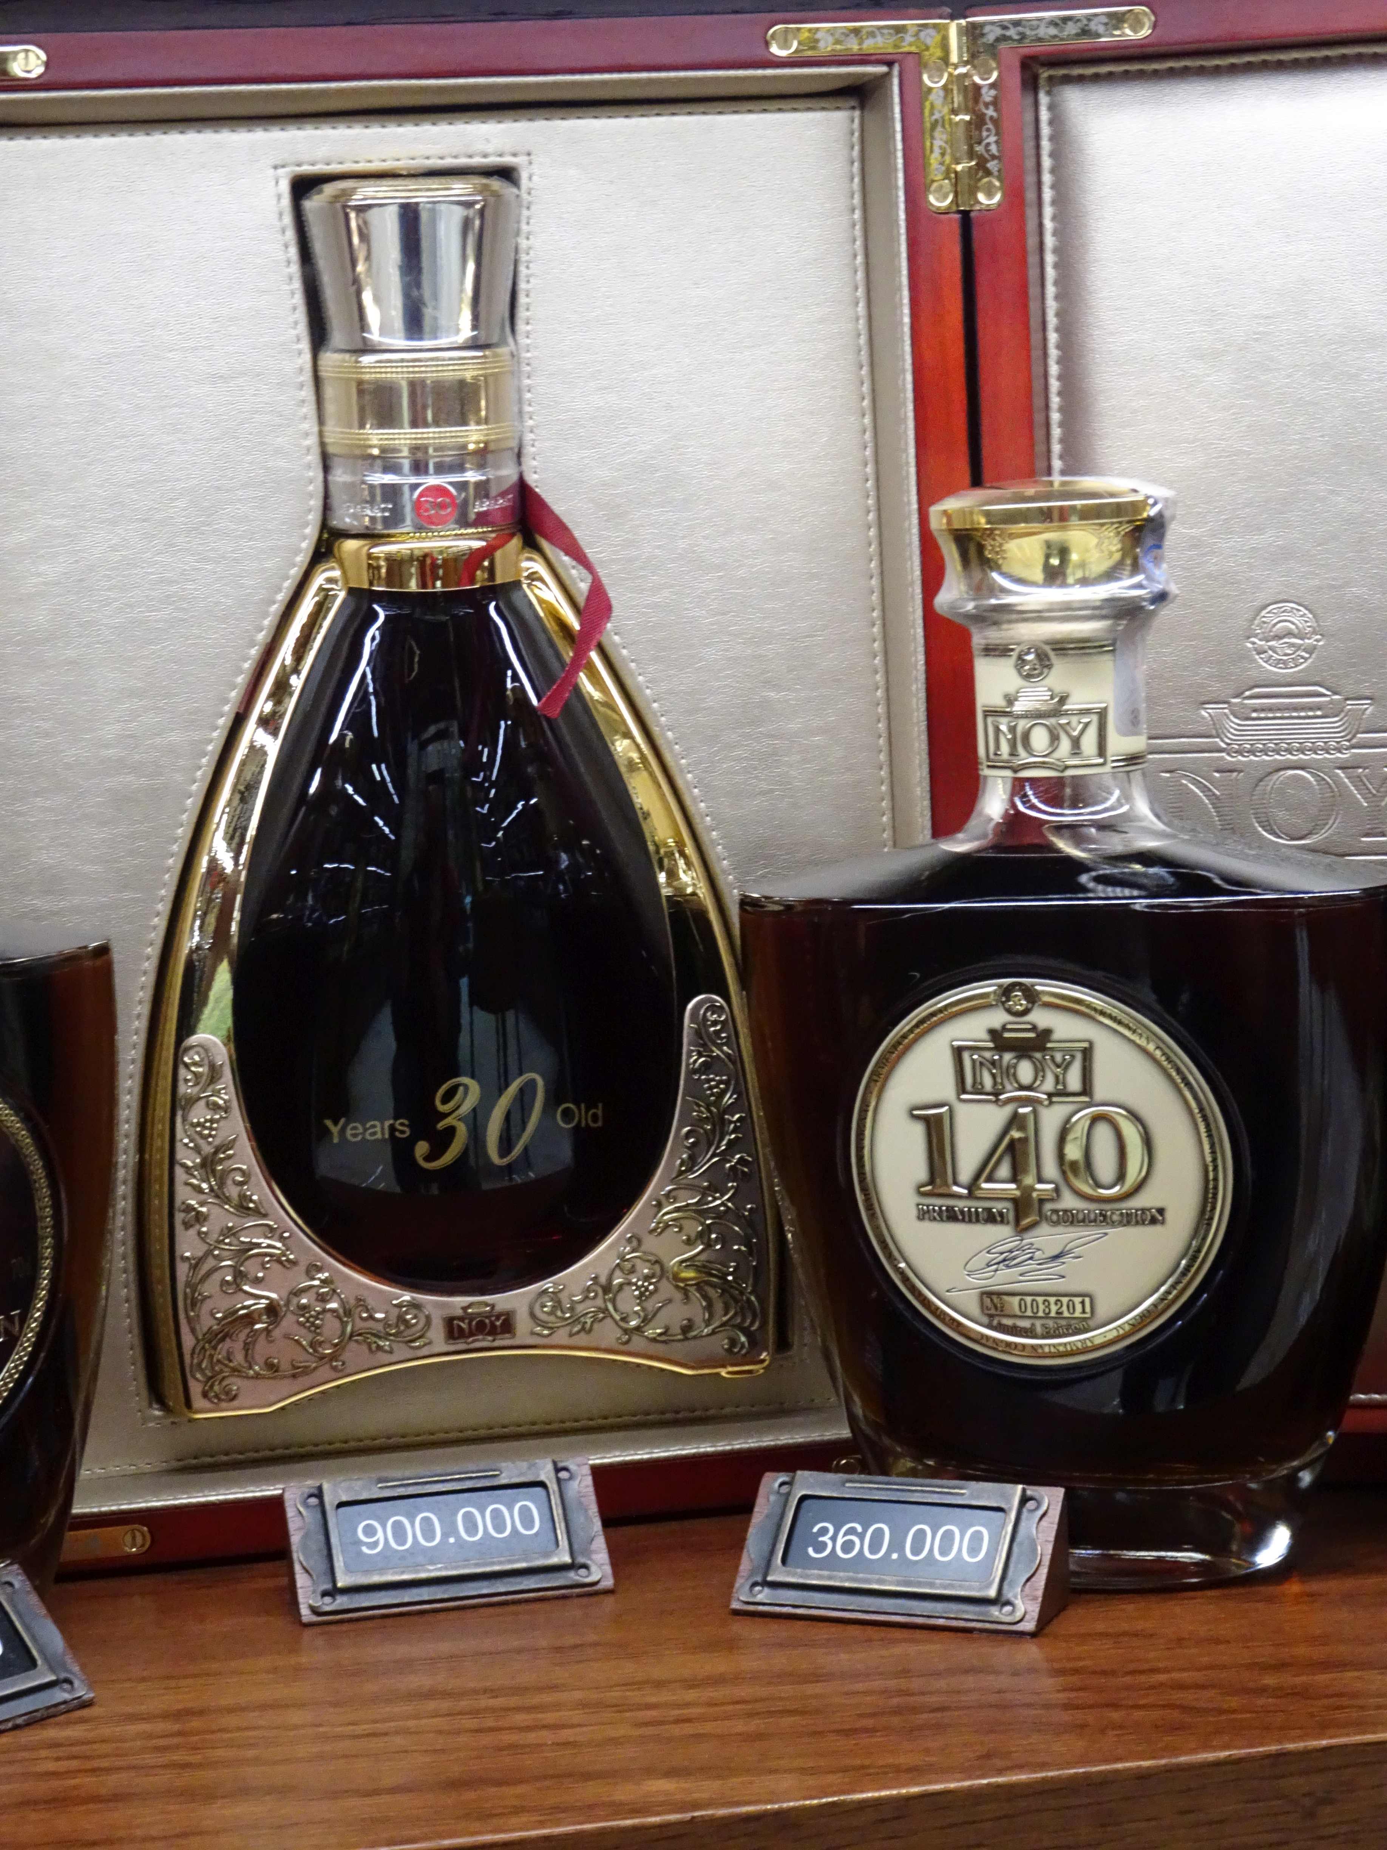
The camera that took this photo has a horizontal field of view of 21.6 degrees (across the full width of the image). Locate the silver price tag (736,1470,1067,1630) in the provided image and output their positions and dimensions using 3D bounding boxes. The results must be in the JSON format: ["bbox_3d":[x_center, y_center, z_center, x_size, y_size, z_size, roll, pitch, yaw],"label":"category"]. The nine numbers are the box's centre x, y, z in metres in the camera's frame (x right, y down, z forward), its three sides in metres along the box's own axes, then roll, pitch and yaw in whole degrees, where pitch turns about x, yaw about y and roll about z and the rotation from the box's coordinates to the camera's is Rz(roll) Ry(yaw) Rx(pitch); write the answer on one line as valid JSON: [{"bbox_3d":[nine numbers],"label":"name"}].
[{"bbox_3d":[0.046,0.144,0.832,0.073,0.028,0.029,0,8,22],"label":"silver price tag"}]

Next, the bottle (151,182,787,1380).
[{"bbox_3d":[-0.065,-0.035,0.905,0.154,0.298,0.068,-4,7,-11],"label":"bottle"}]

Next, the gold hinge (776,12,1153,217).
[{"bbox_3d":[0.065,-0.197,0.882,0.093,0.047,0.011,-3,7,-1],"label":"gold hinge"}]

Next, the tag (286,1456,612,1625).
[{"bbox_3d":[-0.058,0.145,0.858,0.073,0.028,0.029,-4,7,-11],"label":"tag"}]

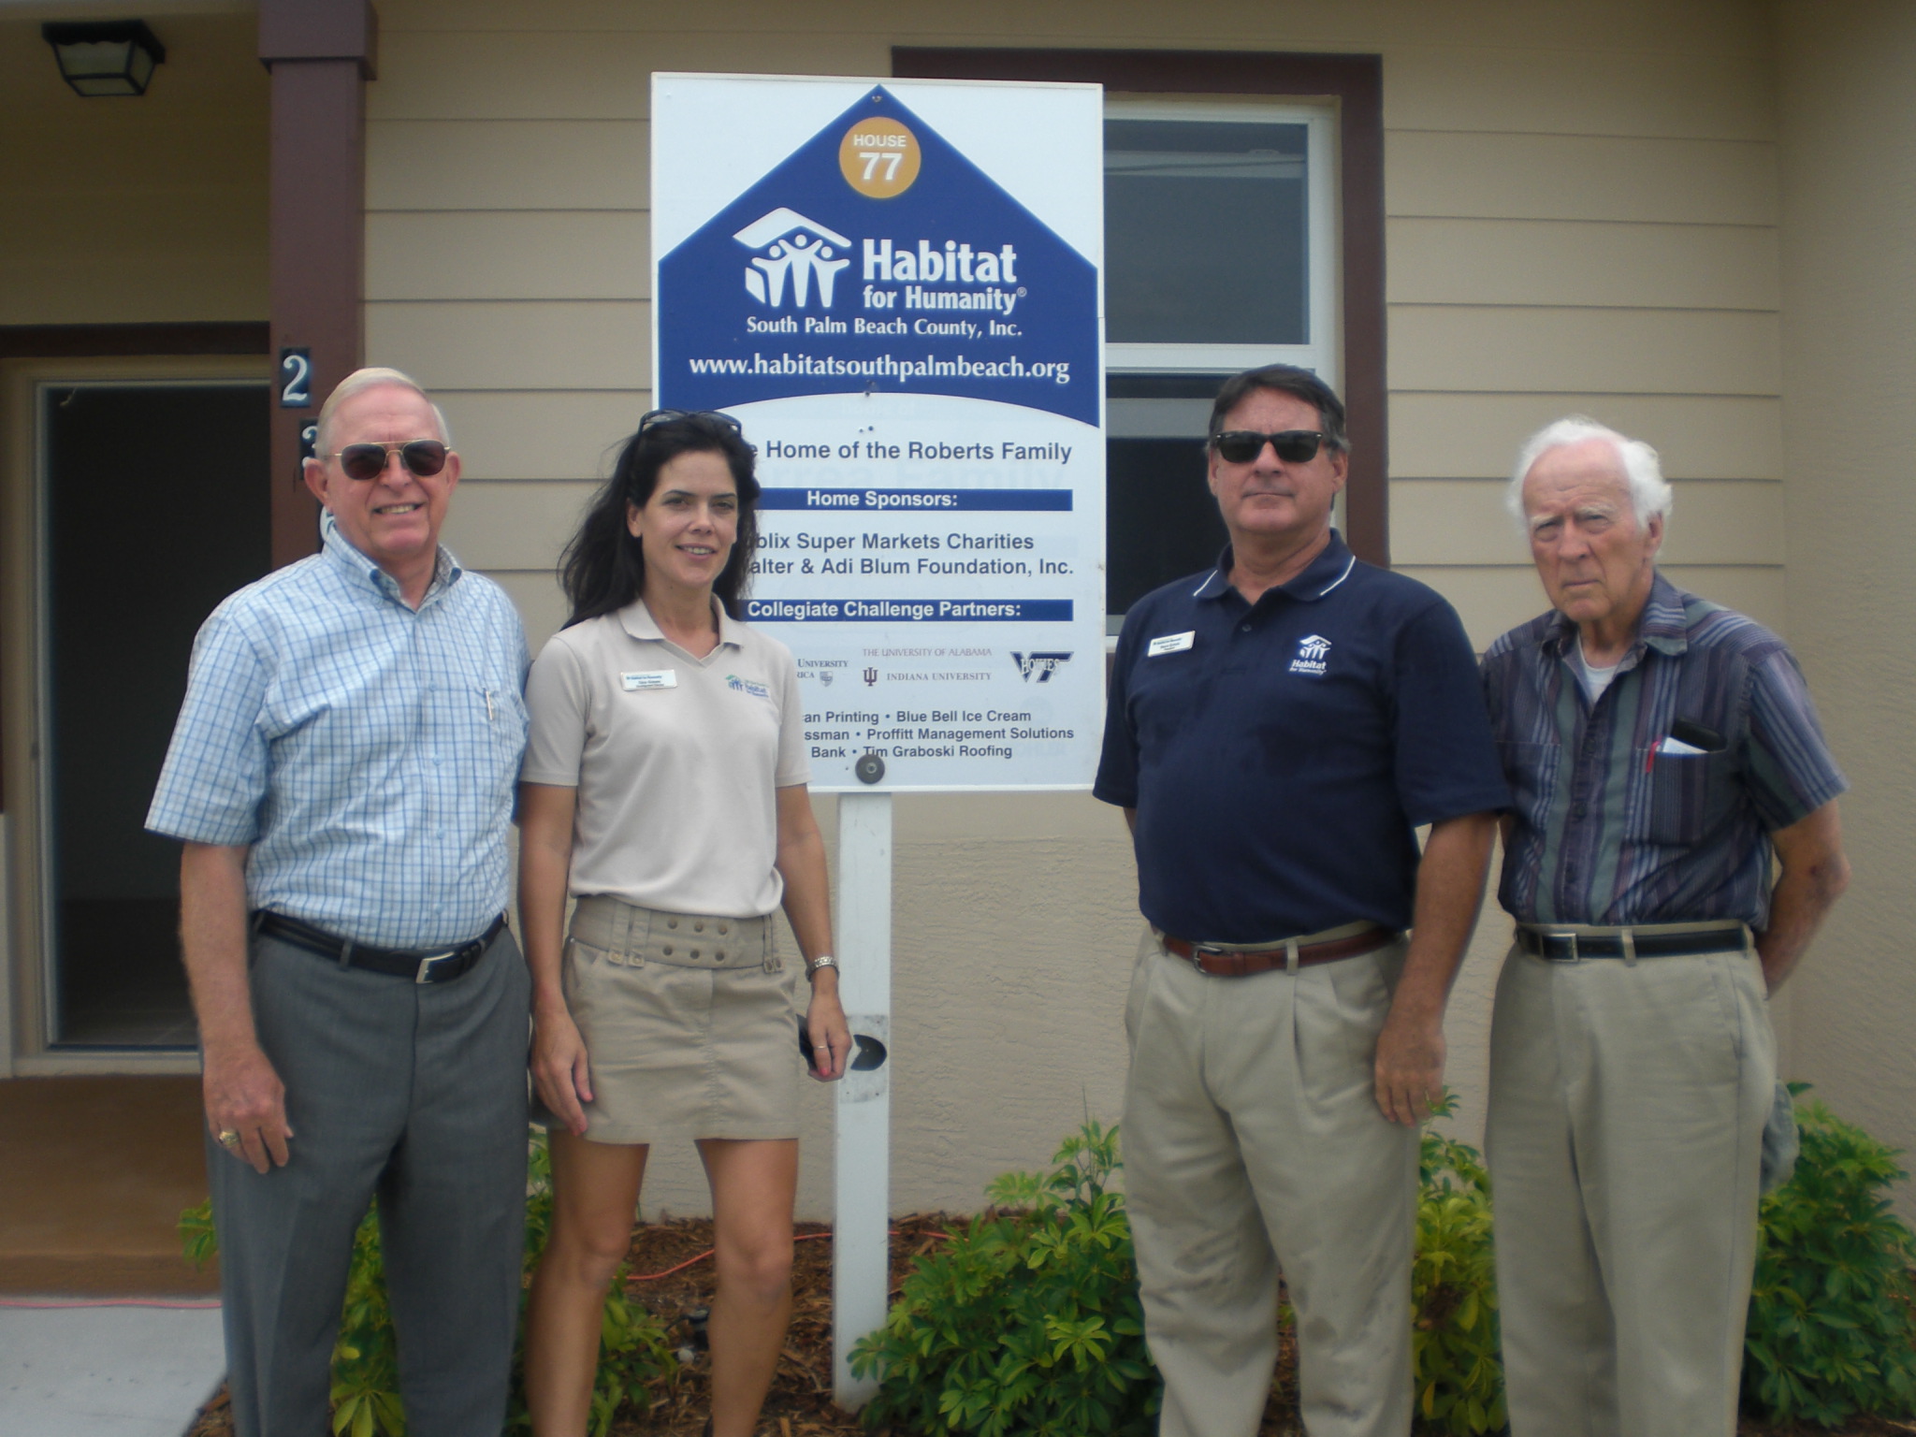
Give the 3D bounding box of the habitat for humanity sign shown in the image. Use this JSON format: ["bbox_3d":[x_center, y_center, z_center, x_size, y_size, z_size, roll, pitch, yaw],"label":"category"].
[{"bbox_3d":[-0.132,-0.494,3.665,0.790,1.245,0.030,-1,2,-7],"label":"habitat for humanity sign"}]

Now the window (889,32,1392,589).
[{"bbox_3d":[0.425,-0.792,4.820,1.145,1.490,0.100,-1,2,-5],"label":"window"}]

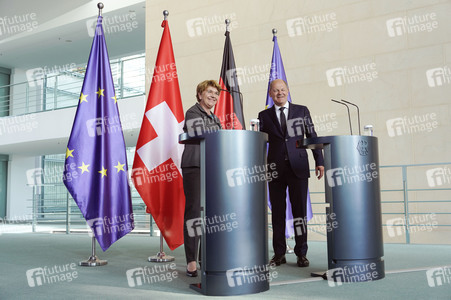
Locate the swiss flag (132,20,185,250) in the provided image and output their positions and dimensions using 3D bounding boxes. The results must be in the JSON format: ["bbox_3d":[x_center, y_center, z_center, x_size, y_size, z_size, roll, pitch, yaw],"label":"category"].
[{"bbox_3d":[-0.668,-0.182,5.004,0.620,2.439,0.340,1,-6,-19],"label":"swiss flag"}]

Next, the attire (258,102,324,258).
[{"bbox_3d":[0.603,0.264,4.435,0.576,1.427,0.360,-2,-6,12],"label":"attire"}]

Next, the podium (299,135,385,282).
[{"bbox_3d":[0.930,0.454,3.777,0.500,1.070,0.540,1,-6,-21],"label":"podium"}]

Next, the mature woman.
[{"bbox_3d":[-0.184,0.218,3.998,0.460,1.621,0.360,3,-7,-38],"label":"mature woman"}]

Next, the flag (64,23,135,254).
[{"bbox_3d":[-1.288,-0.197,4.825,0.730,2.395,0.340,1,-6,-19],"label":"flag"}]

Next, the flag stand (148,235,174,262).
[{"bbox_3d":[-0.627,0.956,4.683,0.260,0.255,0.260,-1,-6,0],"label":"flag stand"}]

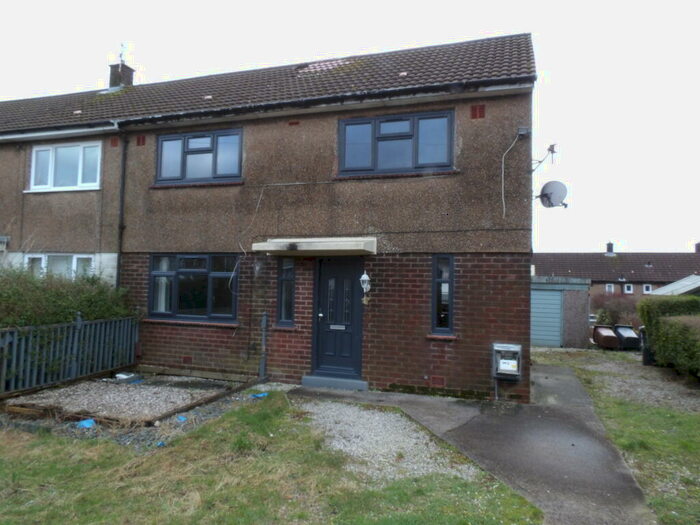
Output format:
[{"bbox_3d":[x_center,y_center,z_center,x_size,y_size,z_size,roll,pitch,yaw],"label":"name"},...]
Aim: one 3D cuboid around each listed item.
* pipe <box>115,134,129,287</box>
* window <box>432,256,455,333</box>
[{"bbox_3d":[-4.656,-0.337,9.809,0.100,4.750,0.100,0,-4,18],"label":"pipe"},{"bbox_3d":[1.531,0.524,7.939,0.352,1.314,0.090,0,-4,18],"label":"window"}]

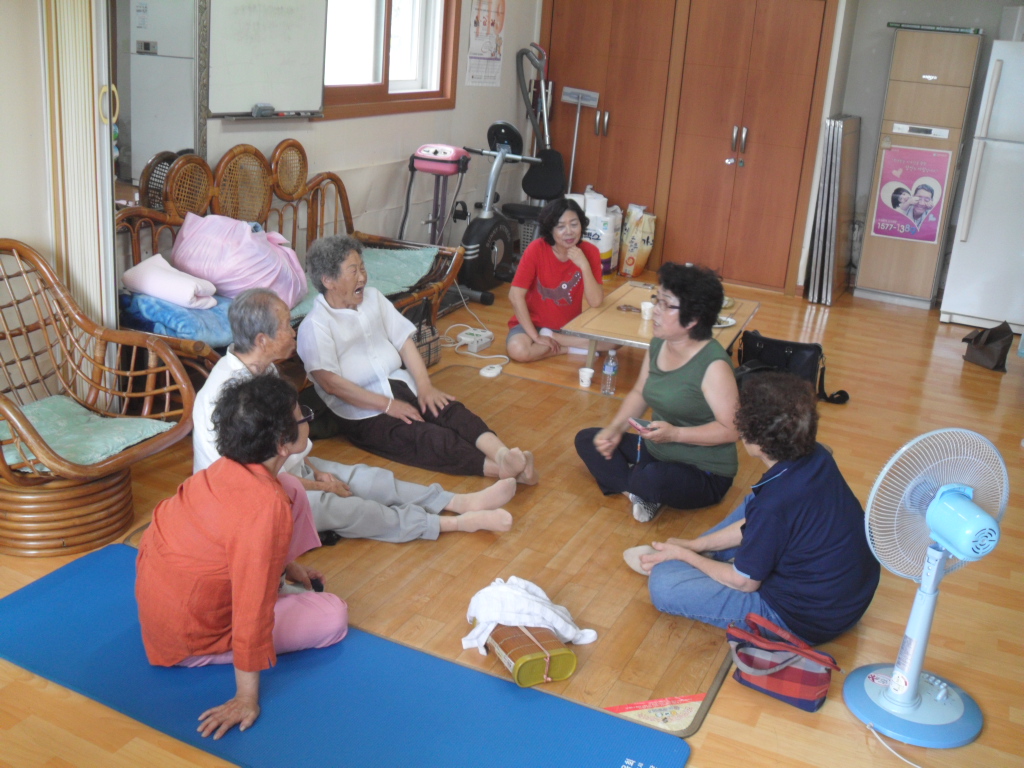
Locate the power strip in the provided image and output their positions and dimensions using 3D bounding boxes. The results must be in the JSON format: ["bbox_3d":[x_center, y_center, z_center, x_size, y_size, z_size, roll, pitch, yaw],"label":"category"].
[{"bbox_3d":[-0.183,-0.224,5.380,0.160,0.052,0.220,12,19,21],"label":"power strip"}]

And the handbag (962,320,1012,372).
[{"bbox_3d":[2.659,-0.220,5.779,0.150,0.240,0.260,-8,22,-33],"label":"handbag"}]

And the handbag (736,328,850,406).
[{"bbox_3d":[1.314,-0.097,5.017,0.420,0.260,0.170,11,19,20],"label":"handbag"}]

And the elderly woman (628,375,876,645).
[{"bbox_3d":[0.763,0.278,3.056,0.750,0.729,0.608,16,22,33],"label":"elderly woman"}]

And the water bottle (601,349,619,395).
[{"bbox_3d":[0.459,-0.065,4.787,0.067,0.212,0.067,12,19,21],"label":"water bottle"}]

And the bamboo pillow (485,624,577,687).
[{"bbox_3d":[0.028,0.674,2.725,0.167,0.101,0.284,-6,21,-27],"label":"bamboo pillow"}]

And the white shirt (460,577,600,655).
[{"bbox_3d":[0.047,0.613,2.847,0.375,0.142,0.253,1,19,-8],"label":"white shirt"}]

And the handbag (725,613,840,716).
[{"bbox_3d":[0.676,0.688,2.595,0.270,0.165,0.120,17,22,33],"label":"handbag"}]

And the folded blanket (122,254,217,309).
[{"bbox_3d":[-1.297,-0.385,3.929,0.370,0.135,0.250,16,21,31],"label":"folded blanket"}]

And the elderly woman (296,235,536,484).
[{"bbox_3d":[-0.369,-0.117,3.888,1.043,0.800,0.517,17,23,33],"label":"elderly woman"}]

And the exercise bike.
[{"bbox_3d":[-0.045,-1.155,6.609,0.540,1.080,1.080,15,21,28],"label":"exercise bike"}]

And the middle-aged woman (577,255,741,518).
[{"bbox_3d":[0.617,0.006,3.689,0.588,0.821,0.588,-6,21,-27],"label":"middle-aged woman"}]

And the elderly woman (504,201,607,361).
[{"bbox_3d":[0.287,-0.532,5.271,0.588,0.780,0.557,3,19,-2],"label":"elderly woman"}]

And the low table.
[{"bbox_3d":[0.766,-0.215,5.220,0.750,0.274,1.195,11,20,20],"label":"low table"}]

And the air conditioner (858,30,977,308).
[{"bbox_3d":[2.666,-1.402,6.832,0.486,1.722,0.324,13,21,26],"label":"air conditioner"}]

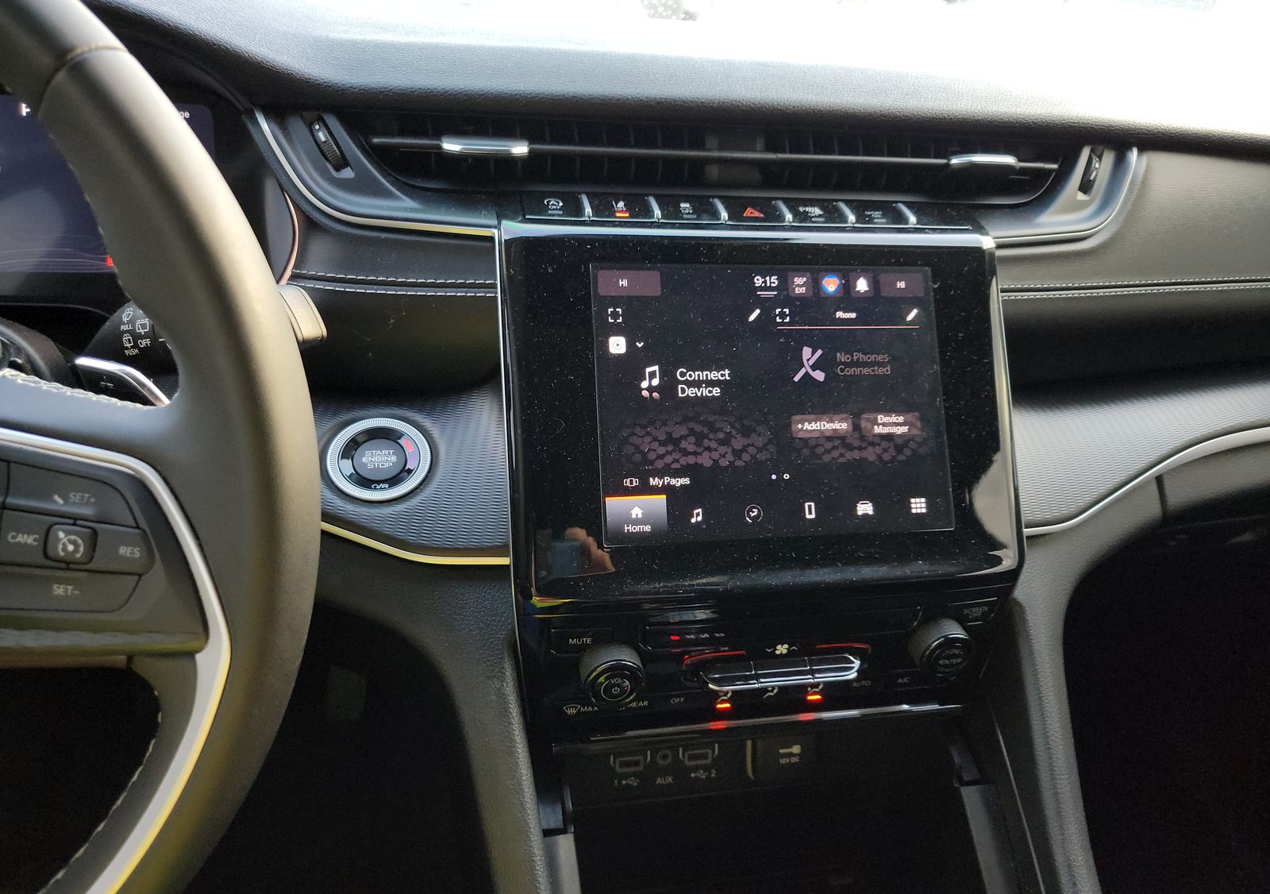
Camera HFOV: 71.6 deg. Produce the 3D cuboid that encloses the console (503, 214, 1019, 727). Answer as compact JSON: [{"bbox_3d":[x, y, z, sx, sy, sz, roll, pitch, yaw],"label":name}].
[{"bbox_3d":[0.061,0.010,0.433,0.247,0.237,0.075,-2,0,-11],"label":"console"}]

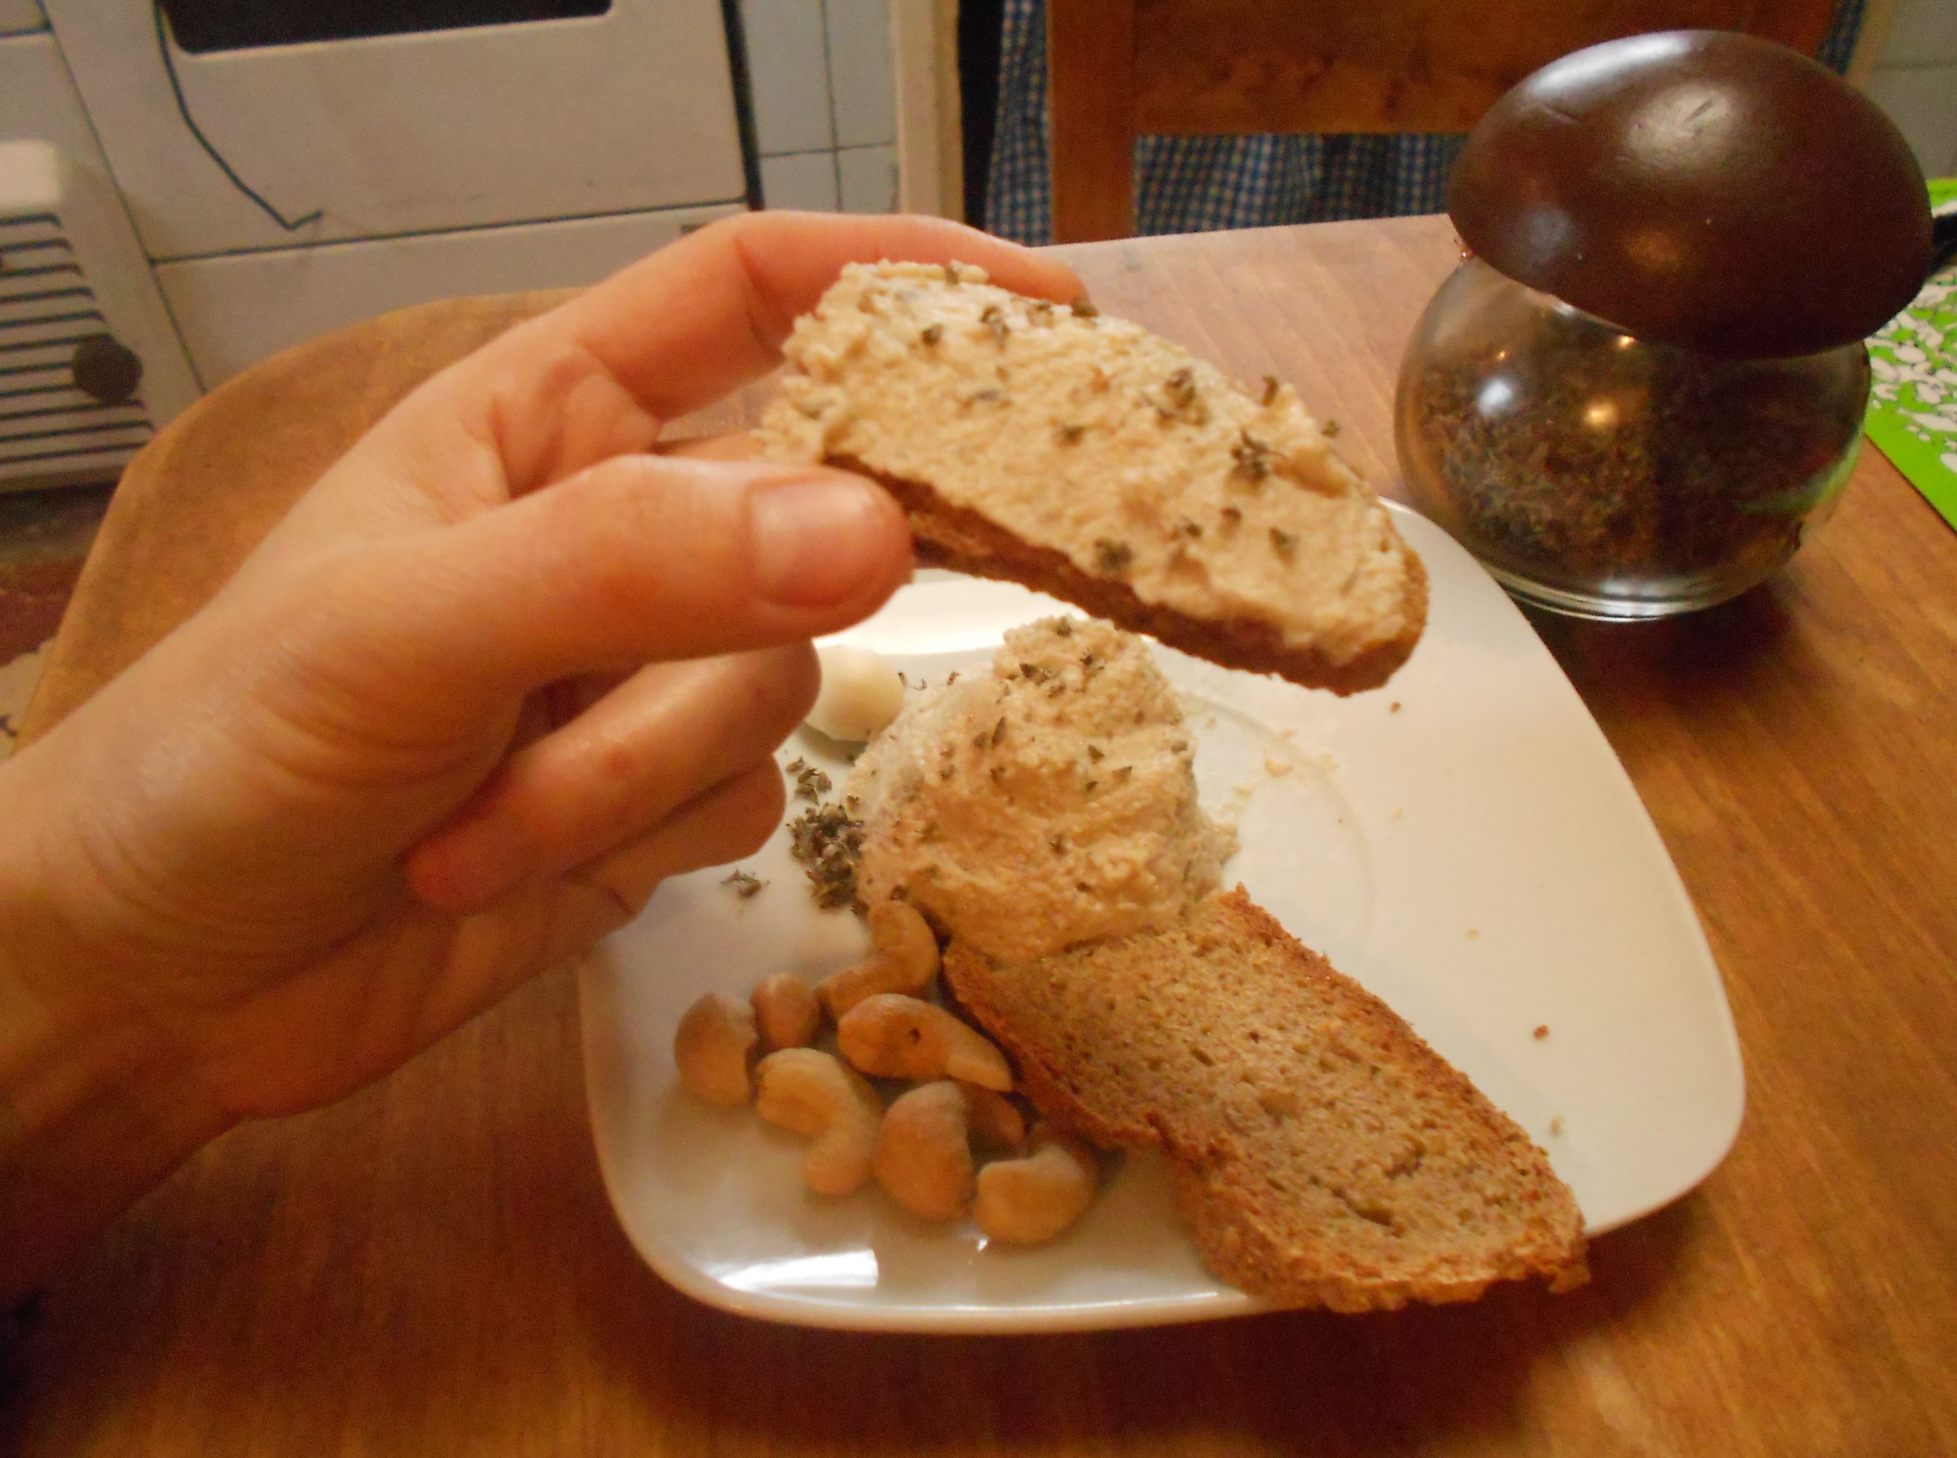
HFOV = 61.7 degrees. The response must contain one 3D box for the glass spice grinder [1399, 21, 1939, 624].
[{"bbox_3d":[0.138,-0.086,0.334,0.095,0.103,0.095,-2,45,0],"label":"glass spice grinder"}]

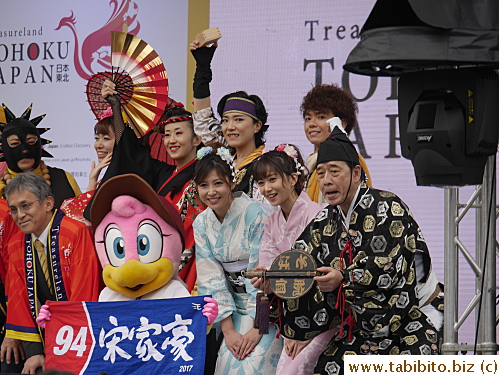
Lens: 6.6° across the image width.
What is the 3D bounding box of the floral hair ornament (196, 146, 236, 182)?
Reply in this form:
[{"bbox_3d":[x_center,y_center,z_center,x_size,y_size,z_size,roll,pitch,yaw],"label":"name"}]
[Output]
[{"bbox_3d":[-0.133,-0.093,17.450,0.160,0.140,0.110,-4,3,20],"label":"floral hair ornament"}]

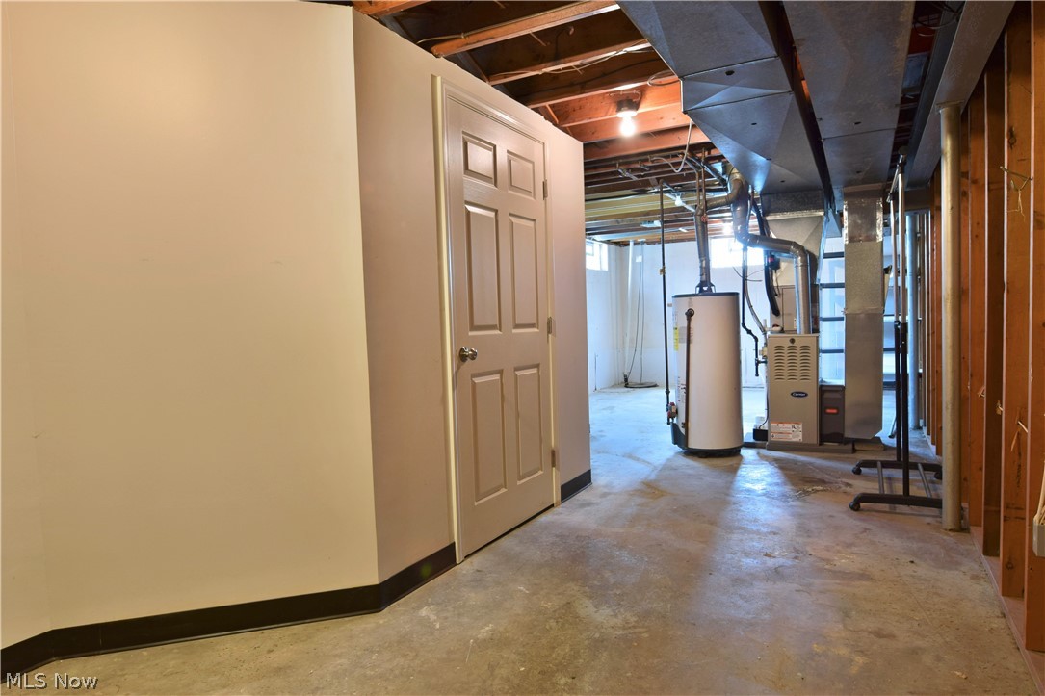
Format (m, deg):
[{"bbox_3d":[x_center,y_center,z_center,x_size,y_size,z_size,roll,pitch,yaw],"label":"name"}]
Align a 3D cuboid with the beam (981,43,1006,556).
[{"bbox_3d":[1.953,-0.203,2.502,0.090,2.157,0.040,0,3,30],"label":"beam"}]

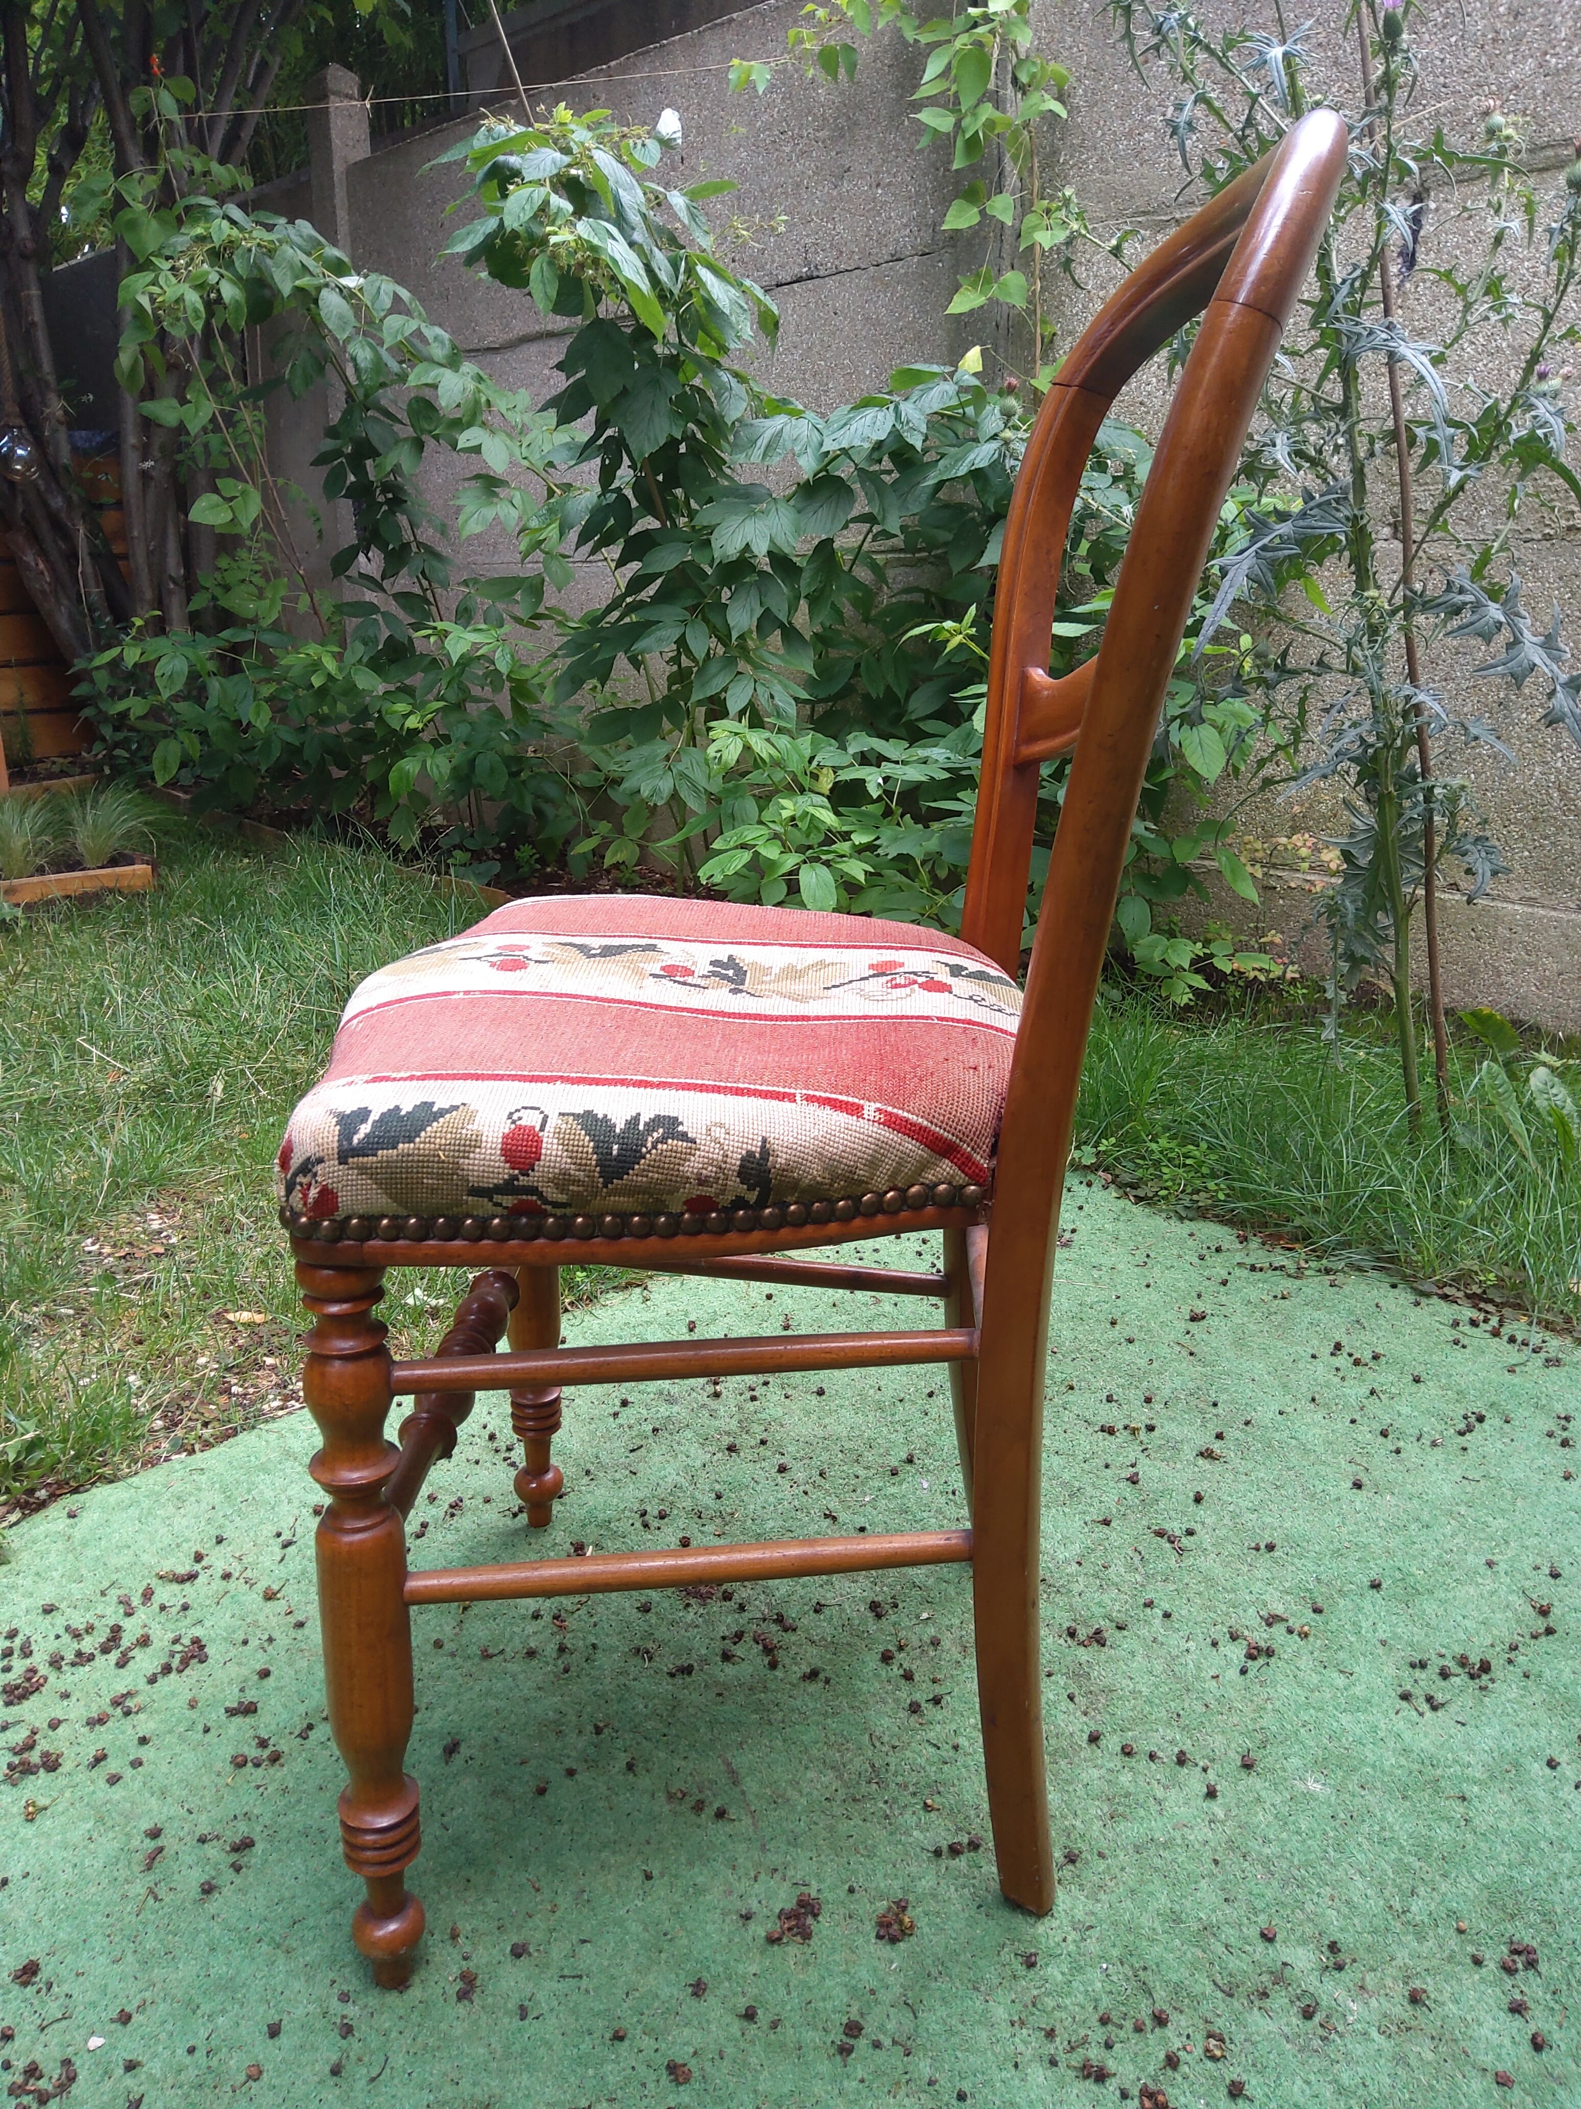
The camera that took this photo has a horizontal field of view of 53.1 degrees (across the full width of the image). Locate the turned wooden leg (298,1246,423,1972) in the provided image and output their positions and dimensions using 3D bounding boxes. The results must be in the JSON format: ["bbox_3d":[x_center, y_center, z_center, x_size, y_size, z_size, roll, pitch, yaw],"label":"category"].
[{"bbox_3d":[-0.195,0.280,0.734,0.041,0.408,0.041,3,20,2],"label":"turned wooden leg"}]

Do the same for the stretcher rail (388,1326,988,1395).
[{"bbox_3d":[-0.046,0.135,0.699,0.264,0.018,0.018,-1,20,-8],"label":"stretcher rail"}]

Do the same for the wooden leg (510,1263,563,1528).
[{"bbox_3d":[-0.174,0.152,1.080,0.041,0.408,0.041,3,20,2],"label":"wooden leg"}]

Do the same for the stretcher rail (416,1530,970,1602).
[{"bbox_3d":[-0.045,0.239,0.739,0.271,0.018,0.018,-1,21,-8],"label":"stretcher rail"}]

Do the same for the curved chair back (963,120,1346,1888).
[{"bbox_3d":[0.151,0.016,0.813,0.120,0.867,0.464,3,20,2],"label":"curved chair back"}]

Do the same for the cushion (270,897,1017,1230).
[{"bbox_3d":[-0.057,-0.022,0.812,0.352,0.076,0.413,3,20,2],"label":"cushion"}]

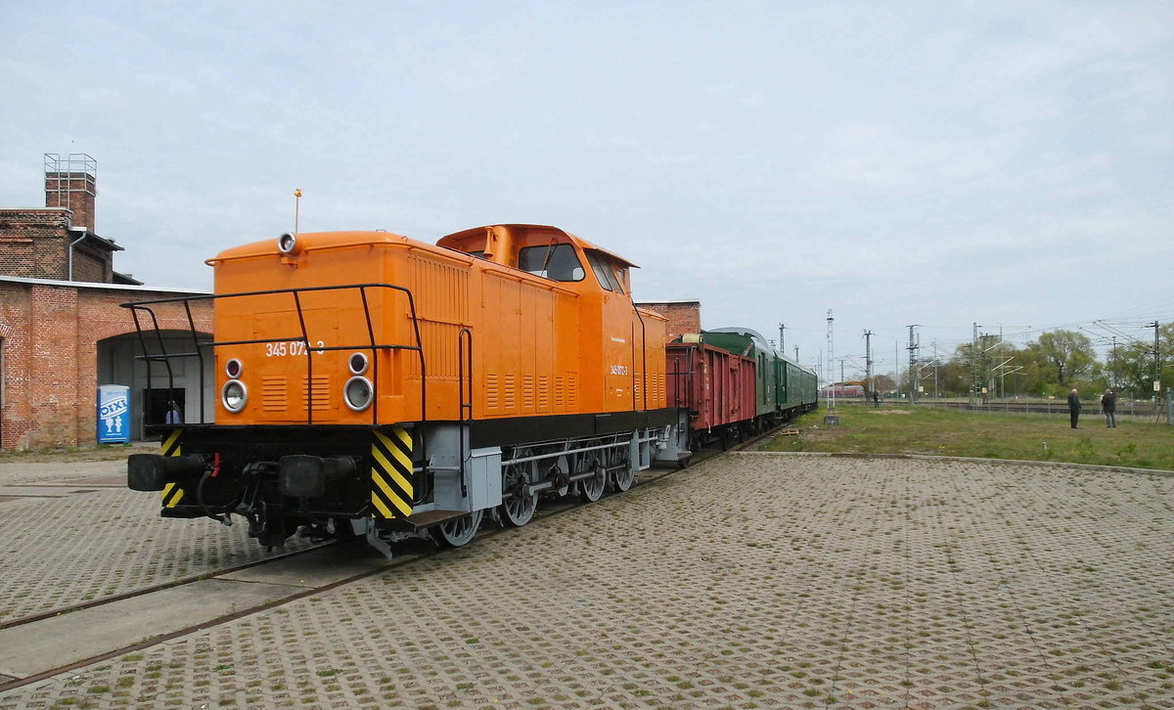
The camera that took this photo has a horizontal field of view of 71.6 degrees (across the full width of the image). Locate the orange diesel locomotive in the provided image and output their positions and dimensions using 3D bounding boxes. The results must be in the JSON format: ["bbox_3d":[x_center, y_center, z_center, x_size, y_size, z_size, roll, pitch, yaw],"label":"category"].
[{"bbox_3d":[-1.170,0.187,12.084,3.080,4.220,10.880,-2,-3,21],"label":"orange diesel locomotive"}]

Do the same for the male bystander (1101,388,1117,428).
[{"bbox_3d":[22.956,2.367,35.800,0.620,1.740,0.420,-2,-3,19],"label":"male bystander"}]

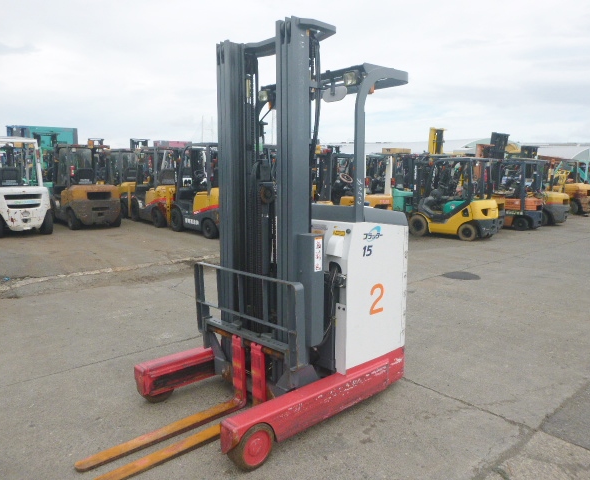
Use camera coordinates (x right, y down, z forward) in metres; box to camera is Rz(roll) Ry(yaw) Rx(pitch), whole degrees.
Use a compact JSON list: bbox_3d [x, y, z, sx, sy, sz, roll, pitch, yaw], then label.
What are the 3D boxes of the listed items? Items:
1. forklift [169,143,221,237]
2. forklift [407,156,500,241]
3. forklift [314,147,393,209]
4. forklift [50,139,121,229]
[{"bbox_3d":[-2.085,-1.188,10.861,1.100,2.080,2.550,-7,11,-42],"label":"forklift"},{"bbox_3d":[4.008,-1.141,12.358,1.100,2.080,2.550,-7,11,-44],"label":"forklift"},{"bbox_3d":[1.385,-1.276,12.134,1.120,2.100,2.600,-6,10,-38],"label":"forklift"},{"bbox_3d":[-5.492,-1.467,12.081,1.260,2.150,3.000,-4,9,-31],"label":"forklift"}]

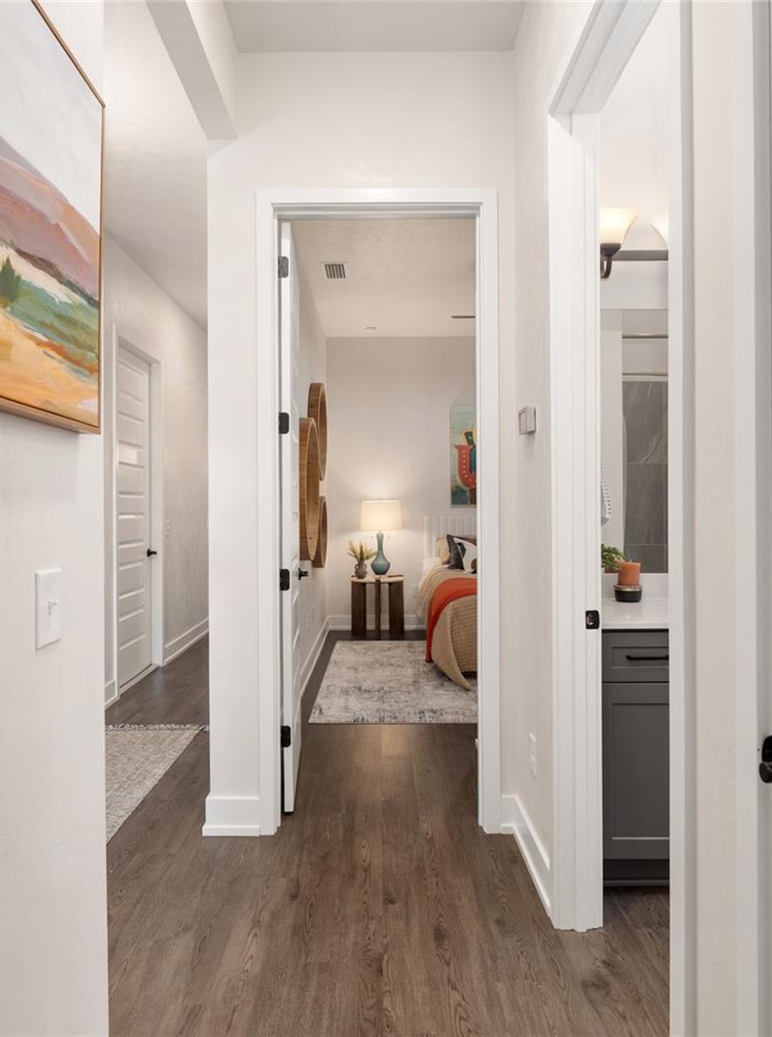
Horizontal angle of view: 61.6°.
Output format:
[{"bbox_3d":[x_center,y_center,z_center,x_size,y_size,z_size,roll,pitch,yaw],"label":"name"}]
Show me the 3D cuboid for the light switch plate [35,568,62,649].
[{"bbox_3d":[-0.517,0.137,1.000,0.012,0.115,0.071,0,0,0],"label":"light switch plate"}]

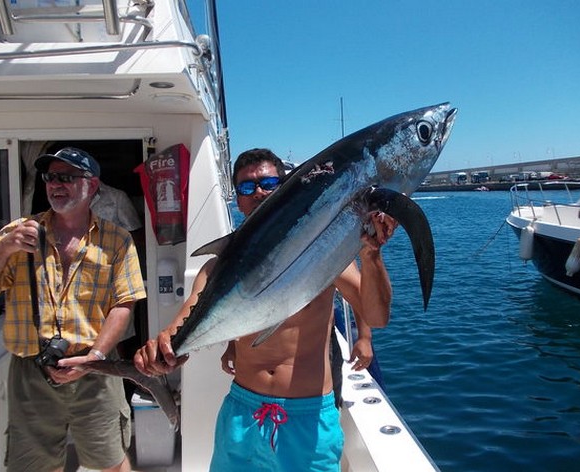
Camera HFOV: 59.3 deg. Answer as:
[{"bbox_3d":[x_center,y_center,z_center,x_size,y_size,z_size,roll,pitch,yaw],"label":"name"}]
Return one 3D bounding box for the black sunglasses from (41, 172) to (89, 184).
[{"bbox_3d":[-0.862,-0.223,1.990,0.143,0.043,0.145,2,3,19],"label":"black sunglasses"}]

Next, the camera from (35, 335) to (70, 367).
[{"bbox_3d":[-0.875,0.426,1.880,0.105,0.085,0.120,10,39,28],"label":"camera"}]

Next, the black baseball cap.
[{"bbox_3d":[-0.866,-0.303,2.000,0.180,0.125,0.270,2,-2,20],"label":"black baseball cap"}]

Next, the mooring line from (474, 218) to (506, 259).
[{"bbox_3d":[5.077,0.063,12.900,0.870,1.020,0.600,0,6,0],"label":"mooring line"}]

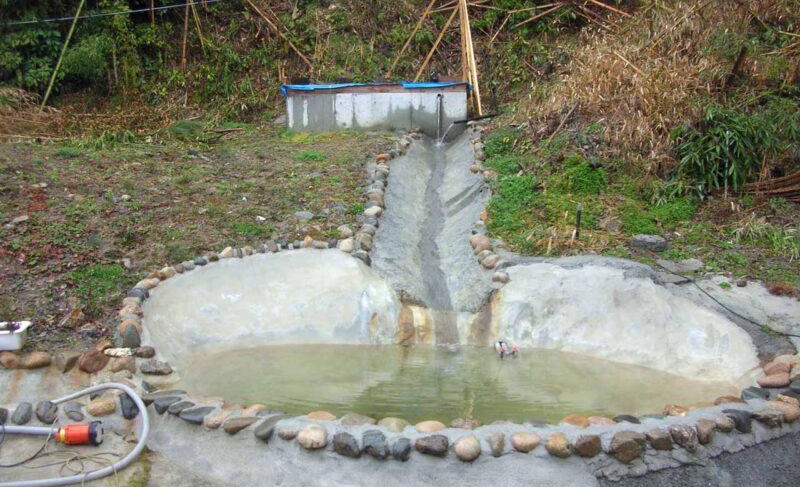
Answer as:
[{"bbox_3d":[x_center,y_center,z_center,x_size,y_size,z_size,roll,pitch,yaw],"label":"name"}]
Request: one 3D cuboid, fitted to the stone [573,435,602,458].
[{"bbox_3d":[1.051,1.132,4.506,0.145,0.120,0.135,-1,5,-10],"label":"stone"}]

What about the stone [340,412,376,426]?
[{"bbox_3d":[-0.208,0.881,4.049,0.175,0.080,0.120,0,5,0],"label":"stone"}]

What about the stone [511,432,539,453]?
[{"bbox_3d":[0.606,0.961,3.902,0.140,0.095,0.120,-1,6,-6],"label":"stone"}]

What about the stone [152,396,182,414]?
[{"bbox_3d":[-1.295,0.902,4.504,0.125,0.095,0.185,5,7,40],"label":"stone"}]

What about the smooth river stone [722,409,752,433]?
[{"bbox_3d":[1.683,0.882,4.033,0.090,0.105,0.165,-2,5,-22],"label":"smooth river stone"}]

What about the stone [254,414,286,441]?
[{"bbox_3d":[-0.632,0.892,3.920,0.190,0.100,0.095,-5,7,-45],"label":"stone"}]

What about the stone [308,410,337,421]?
[{"bbox_3d":[-0.400,0.876,4.116,0.145,0.065,0.100,0,5,0],"label":"stone"}]

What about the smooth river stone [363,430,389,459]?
[{"bbox_3d":[-0.117,0.963,3.874,0.120,0.125,0.120,0,5,0],"label":"smooth river stone"}]

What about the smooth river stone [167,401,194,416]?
[{"bbox_3d":[-1.208,0.908,4.448,0.105,0.085,0.175,5,7,40],"label":"smooth river stone"}]

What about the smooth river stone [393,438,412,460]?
[{"bbox_3d":[0.014,1.134,4.473,0.112,0.130,0.120,0,5,0],"label":"smooth river stone"}]

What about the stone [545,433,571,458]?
[{"bbox_3d":[0.712,0.913,3.657,0.115,0.110,0.115,0,5,0],"label":"stone"}]

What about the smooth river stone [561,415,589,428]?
[{"bbox_3d":[0.906,0.919,4.172,0.155,0.075,0.120,-1,6,-9],"label":"smooth river stone"}]

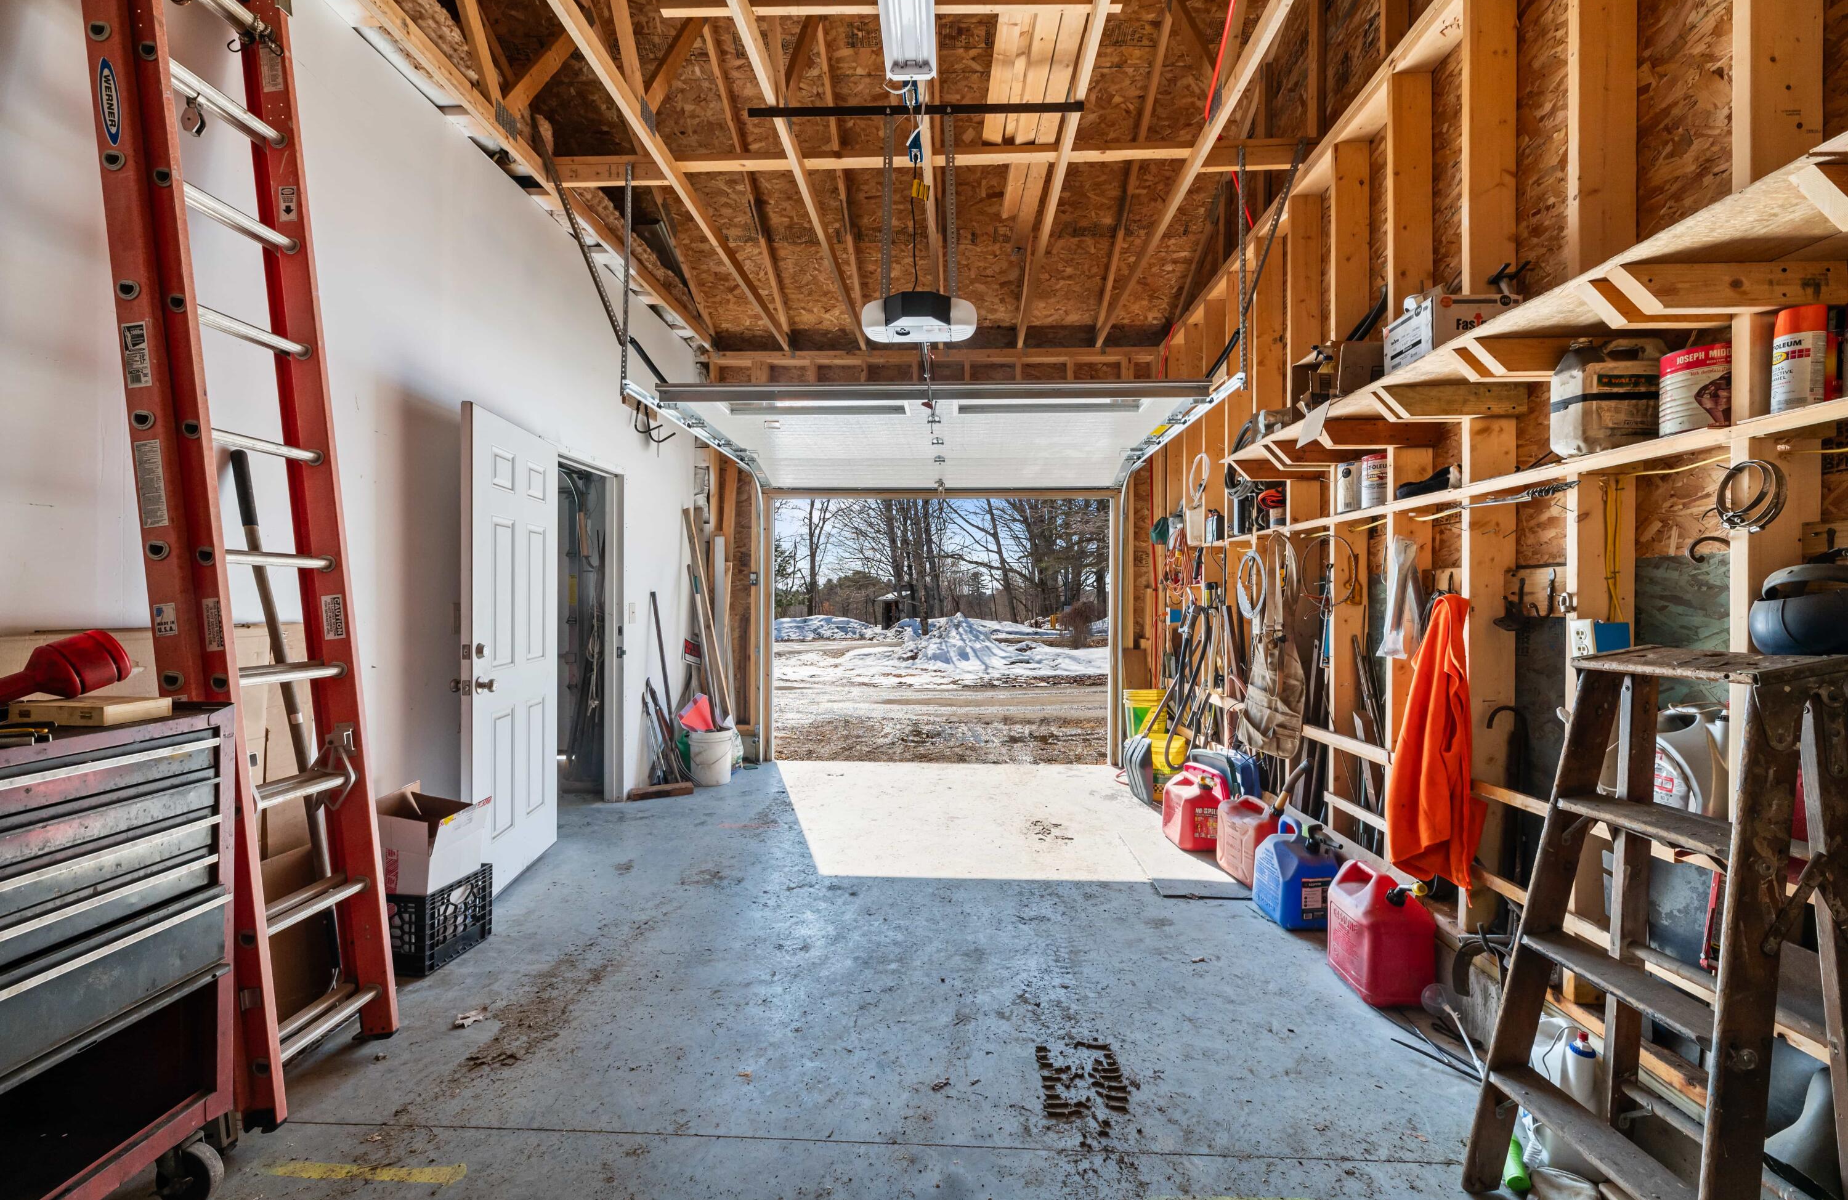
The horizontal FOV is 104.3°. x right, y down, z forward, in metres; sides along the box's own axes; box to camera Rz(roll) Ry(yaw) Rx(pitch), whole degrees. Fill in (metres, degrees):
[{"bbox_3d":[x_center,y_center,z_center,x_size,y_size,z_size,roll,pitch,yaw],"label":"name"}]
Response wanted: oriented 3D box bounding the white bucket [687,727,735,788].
[{"bbox_3d":[-1.471,1.073,4.980,0.305,0.365,0.305,0,1,-2],"label":"white bucket"}]

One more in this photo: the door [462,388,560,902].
[{"bbox_3d":[-1.871,0.233,3.297,0.055,2.040,0.885,0,1,-7],"label":"door"}]

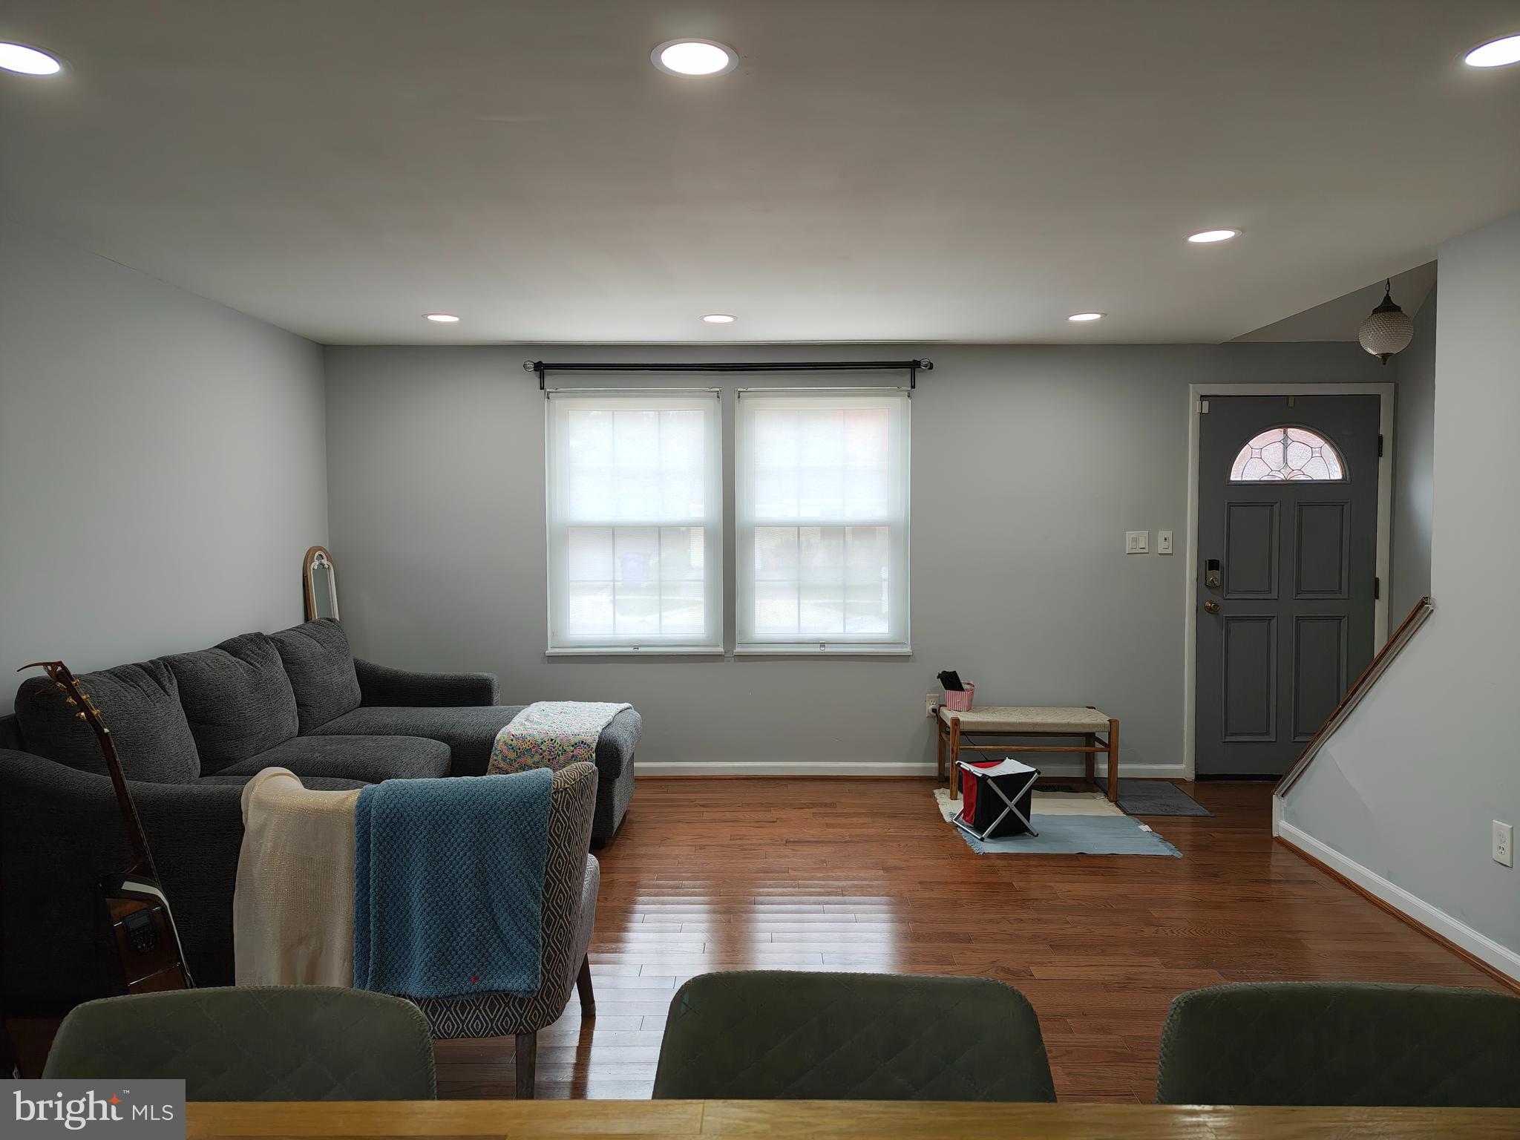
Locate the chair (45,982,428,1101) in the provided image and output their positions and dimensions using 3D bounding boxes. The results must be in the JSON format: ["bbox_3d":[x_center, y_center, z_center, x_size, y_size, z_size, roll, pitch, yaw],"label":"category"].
[{"bbox_3d":[-0.582,0.883,0.975,0.465,0.825,0.560,0,3,0],"label":"chair"}]

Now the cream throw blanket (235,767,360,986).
[{"bbox_3d":[-1.015,0.662,2.330,0.255,0.480,0.230,0,3,0],"label":"cream throw blanket"}]

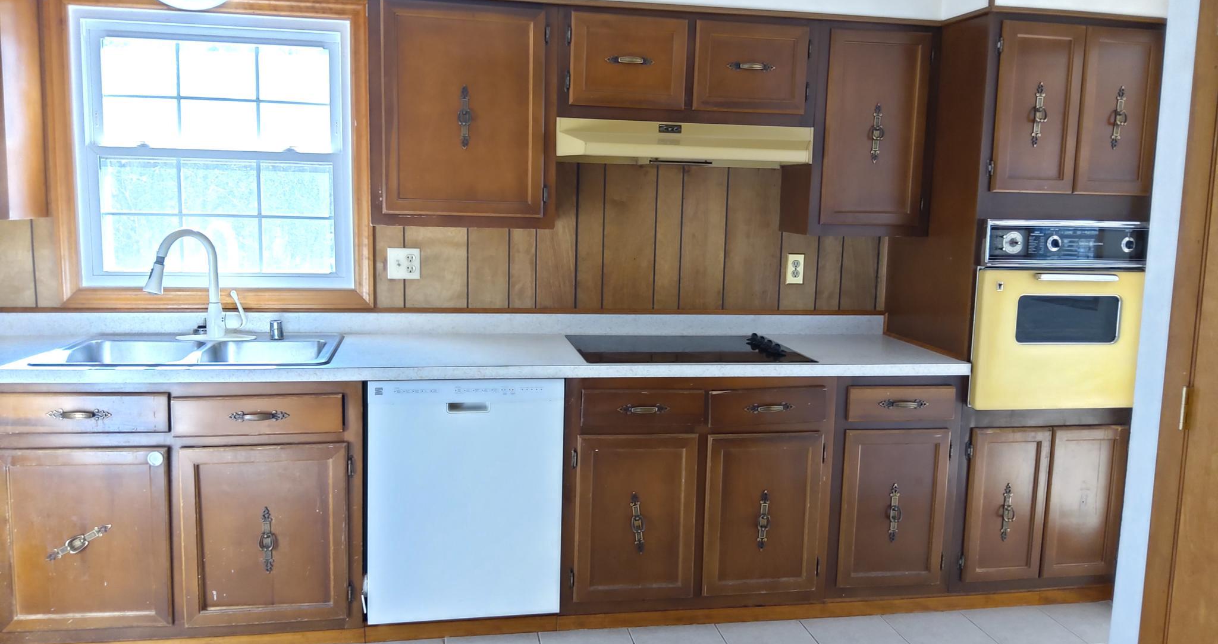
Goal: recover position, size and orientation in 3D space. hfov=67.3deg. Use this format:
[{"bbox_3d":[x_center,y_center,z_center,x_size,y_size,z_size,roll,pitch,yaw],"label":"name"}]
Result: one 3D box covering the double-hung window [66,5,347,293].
[{"bbox_3d":[-1.365,-0.591,3.224,0.909,0.936,0.090,0,8,-10],"label":"double-hung window"}]

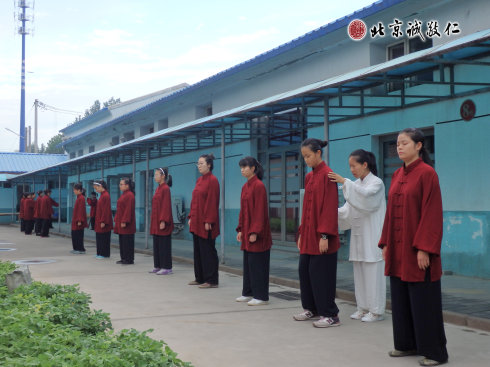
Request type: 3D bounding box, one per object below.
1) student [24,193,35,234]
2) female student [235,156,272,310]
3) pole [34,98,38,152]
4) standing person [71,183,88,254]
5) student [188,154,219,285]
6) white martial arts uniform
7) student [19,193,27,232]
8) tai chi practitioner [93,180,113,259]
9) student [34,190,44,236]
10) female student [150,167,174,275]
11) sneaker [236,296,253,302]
[{"bbox_3d":[-8.152,1.138,24.029,0.480,1.570,0.360,-2,-3,41],"label":"student"},{"bbox_3d":[0.099,0.515,7.030,0.340,1.600,0.500,1,-2,-24],"label":"female student"},{"bbox_3d":[-17.000,-2.050,52.000,0.320,9.700,0.320,0,-2,0],"label":"pole"},{"bbox_3d":[-3.725,0.793,14.329,0.340,1.560,0.480,1,-2,-25],"label":"standing person"},{"bbox_3d":[-0.518,0.472,8.350,0.350,1.710,0.500,1,-2,-31],"label":"student"},{"bbox_3d":[1.000,0.550,5.830,0.480,1.300,0.500,1,-2,-28],"label":"white martial arts uniform"},{"bbox_3d":[-8.890,1.163,25.500,0.320,1.570,0.460,1,-2,-30],"label":"student"},{"bbox_3d":[-2.900,0.736,13.100,0.340,1.570,0.480,1,-2,-26],"label":"tai chi practitioner"},{"bbox_3d":[-7.318,1.070,22.730,0.360,1.590,0.480,2,-3,-35],"label":"student"},{"bbox_3d":[-1.280,0.578,9.880,0.330,1.630,0.480,1,-2,-26],"label":"female student"},{"bbox_3d":[0.017,1.270,7.122,0.240,0.090,0.092,1,-2,-24],"label":"sneaker"}]

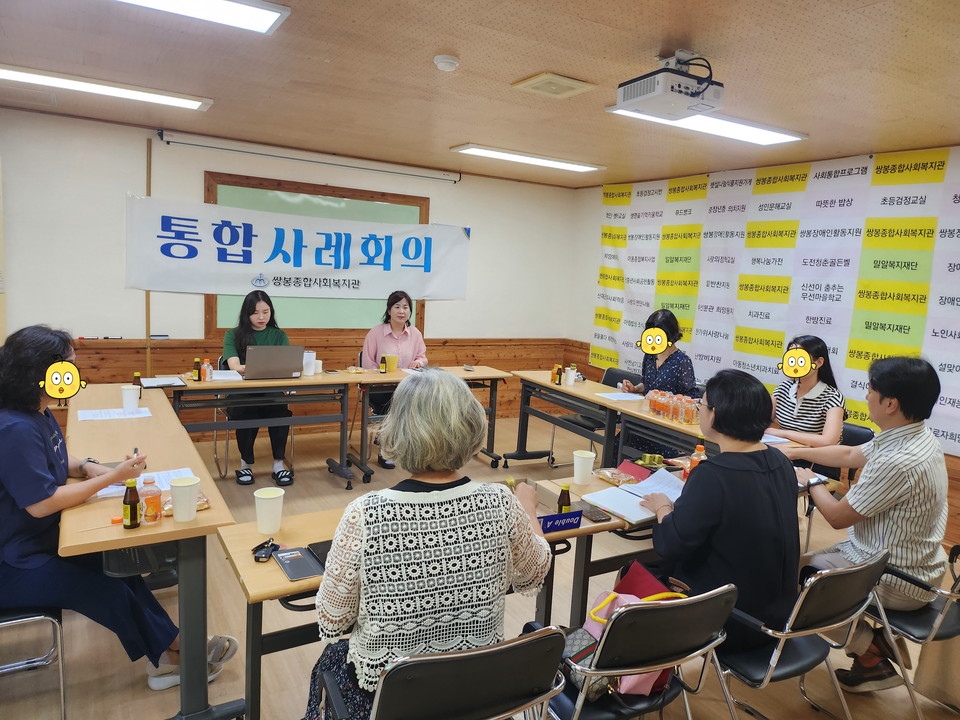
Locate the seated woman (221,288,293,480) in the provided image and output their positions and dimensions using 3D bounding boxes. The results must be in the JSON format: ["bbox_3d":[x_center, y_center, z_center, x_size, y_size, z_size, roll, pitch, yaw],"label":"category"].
[{"bbox_3d":[-1.486,0.166,4.468,0.460,1.240,0.610,-1,9,-28],"label":"seated woman"}]

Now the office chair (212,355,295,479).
[{"bbox_3d":[-1.645,0.366,4.828,0.520,0.780,0.600,-1,9,-30],"label":"office chair"}]

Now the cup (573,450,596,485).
[{"bbox_3d":[0.393,0.409,2.522,0.084,0.112,0.084,3,8,0],"label":"cup"}]

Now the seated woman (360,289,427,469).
[{"bbox_3d":[-0.633,0.122,5.037,0.530,1.302,0.640,0,9,-24],"label":"seated woman"}]

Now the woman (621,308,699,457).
[{"bbox_3d":[1.168,0.321,4.600,0.720,1.280,0.500,-2,10,-35],"label":"woman"}]

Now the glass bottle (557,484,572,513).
[{"bbox_3d":[0.276,0.467,2.168,0.045,0.130,0.045,3,8,0],"label":"glass bottle"}]

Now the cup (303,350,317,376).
[{"bbox_3d":[-1.147,0.025,4.460,0.083,0.150,0.083,-1,9,-30],"label":"cup"}]

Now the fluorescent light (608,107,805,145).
[{"bbox_3d":[1.240,-1.257,3.567,1.240,0.030,0.310,-1,9,-30],"label":"fluorescent light"}]

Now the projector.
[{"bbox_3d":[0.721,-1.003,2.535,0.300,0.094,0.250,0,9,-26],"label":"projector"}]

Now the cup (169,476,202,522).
[{"bbox_3d":[-0.867,0.412,1.954,0.088,0.113,0.088,-1,9,-30],"label":"cup"}]

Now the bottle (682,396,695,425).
[{"bbox_3d":[1.185,0.296,3.778,0.060,0.134,0.060,-1,9,-30],"label":"bottle"}]

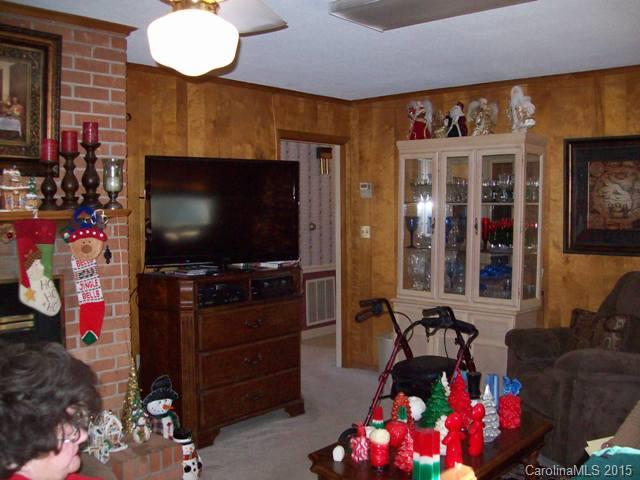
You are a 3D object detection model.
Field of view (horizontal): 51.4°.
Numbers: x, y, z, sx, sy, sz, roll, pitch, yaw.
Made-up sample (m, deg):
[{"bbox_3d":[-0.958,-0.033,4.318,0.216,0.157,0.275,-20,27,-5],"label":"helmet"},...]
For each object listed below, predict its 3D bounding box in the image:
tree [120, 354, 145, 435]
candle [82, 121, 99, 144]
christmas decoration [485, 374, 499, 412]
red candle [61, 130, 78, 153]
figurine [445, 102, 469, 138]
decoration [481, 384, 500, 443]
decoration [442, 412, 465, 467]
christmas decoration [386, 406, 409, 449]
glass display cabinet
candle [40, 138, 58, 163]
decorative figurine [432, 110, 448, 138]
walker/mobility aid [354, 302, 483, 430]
[{"bbox_3d":[-0.966,0.798,3.430,0.120,0.370,0.120,4,5,43],"label":"tree"},{"bbox_3d":[-1.076,-0.503,3.128,0.072,0.107,0.072,3,5,40],"label":"candle"},{"bbox_3d":[0.883,0.799,3.399,0.070,0.218,0.070,3,5,40],"label":"christmas decoration"},{"bbox_3d":[-1.180,-0.461,3.144,0.075,0.102,0.075,4,5,43],"label":"red candle"},{"bbox_3d":[1.038,-0.900,5.073,0.170,0.292,0.140,3,4,35],"label":"figurine"},{"bbox_3d":[0.769,0.779,3.026,0.112,0.248,0.112,0,3,0],"label":"decoration"},{"bbox_3d":[0.574,0.849,2.856,0.090,0.224,0.075,1,4,12],"label":"decoration"},{"bbox_3d":[0.342,0.819,2.930,0.097,0.175,0.097,0,3,0],"label":"christmas decoration"},{"bbox_3d":[1.104,0.248,5.080,1.060,2.000,0.400,3,4,41],"label":"glass display cabinet"},{"bbox_3d":[-1.250,-0.412,3.074,0.075,0.102,0.075,4,5,43],"label":"candle"},{"bbox_3d":[0.930,-0.880,5.146,0.150,0.220,0.110,4,5,43],"label":"decorative figurine"},{"bbox_3d":[0.552,0.847,3.976,0.610,0.940,0.800,4,5,43],"label":"walker/mobility aid"}]

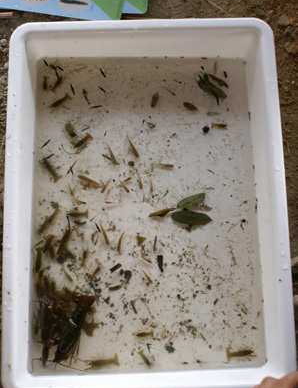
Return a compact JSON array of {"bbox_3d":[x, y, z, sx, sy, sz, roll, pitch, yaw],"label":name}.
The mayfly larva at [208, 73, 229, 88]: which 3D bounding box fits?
[{"bbox_3d":[0.092,-0.149,0.691,0.033,0.006,0.007,35,80,4],"label":"mayfly larva"}]

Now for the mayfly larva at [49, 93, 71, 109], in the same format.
[{"bbox_3d":[-0.116,-0.119,0.676,0.032,0.007,0.010,-32,83,-8],"label":"mayfly larva"}]

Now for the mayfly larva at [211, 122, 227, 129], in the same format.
[{"bbox_3d":[0.091,-0.089,0.680,0.022,0.005,0.009,1,80,-2],"label":"mayfly larva"}]

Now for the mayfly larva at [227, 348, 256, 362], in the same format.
[{"bbox_3d":[0.105,0.183,0.601,0.033,0.007,0.014,-4,79,-3],"label":"mayfly larva"}]

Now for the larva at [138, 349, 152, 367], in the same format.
[{"bbox_3d":[-0.004,0.197,0.623,0.009,0.006,0.023,-33,83,-8],"label":"larva"}]

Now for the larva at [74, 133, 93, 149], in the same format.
[{"bbox_3d":[-0.081,-0.064,0.644,0.025,0.005,0.007,-39,82,-9],"label":"larva"}]

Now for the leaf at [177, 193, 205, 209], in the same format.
[{"bbox_3d":[0.051,0.008,0.638,0.039,0.005,0.012,-27,81,-6],"label":"leaf"}]

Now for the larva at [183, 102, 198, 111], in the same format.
[{"bbox_3d":[0.053,-0.109,0.657,0.020,0.004,0.007,28,79,4],"label":"larva"}]

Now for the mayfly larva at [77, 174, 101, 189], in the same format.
[{"bbox_3d":[-0.072,-0.016,0.630,0.030,0.005,0.007,20,79,2],"label":"mayfly larva"}]

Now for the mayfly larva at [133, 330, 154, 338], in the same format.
[{"bbox_3d":[-0.005,0.161,0.602,0.021,0.005,0.007,-6,79,-3],"label":"mayfly larva"}]

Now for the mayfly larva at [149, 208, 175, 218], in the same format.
[{"bbox_3d":[0.016,0.022,0.623,0.033,0.005,0.006,-15,79,-5],"label":"mayfly larva"}]

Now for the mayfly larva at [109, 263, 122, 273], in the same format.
[{"bbox_3d":[-0.040,0.087,0.626,0.016,0.004,0.004,-28,81,-6],"label":"mayfly larva"}]

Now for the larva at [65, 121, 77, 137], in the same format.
[{"bbox_3d":[-0.098,-0.082,0.655,0.010,0.007,0.023,-24,81,-5],"label":"larva"}]

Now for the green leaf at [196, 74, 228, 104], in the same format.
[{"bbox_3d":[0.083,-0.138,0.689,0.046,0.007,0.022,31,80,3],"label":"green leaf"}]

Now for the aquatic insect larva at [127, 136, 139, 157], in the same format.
[{"bbox_3d":[-0.020,-0.060,0.653,0.005,0.004,0.035,-24,81,-5],"label":"aquatic insect larva"}]

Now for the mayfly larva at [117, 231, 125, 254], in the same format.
[{"bbox_3d":[-0.032,0.056,0.631,0.005,0.004,0.029,18,80,2],"label":"mayfly larva"}]

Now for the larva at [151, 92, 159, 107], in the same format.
[{"bbox_3d":[0.008,-0.122,0.682,0.008,0.006,0.022,19,79,1],"label":"larva"}]

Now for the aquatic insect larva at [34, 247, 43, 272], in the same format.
[{"bbox_3d":[-0.135,0.080,0.639,0.010,0.007,0.032,4,79,-2],"label":"aquatic insect larva"}]

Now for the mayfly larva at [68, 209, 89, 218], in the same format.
[{"bbox_3d":[-0.087,0.025,0.651,0.025,0.007,0.011,0,80,-3],"label":"mayfly larva"}]

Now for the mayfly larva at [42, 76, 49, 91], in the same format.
[{"bbox_3d":[-0.134,-0.143,0.679,0.008,0.006,0.021,1,80,-2],"label":"mayfly larva"}]

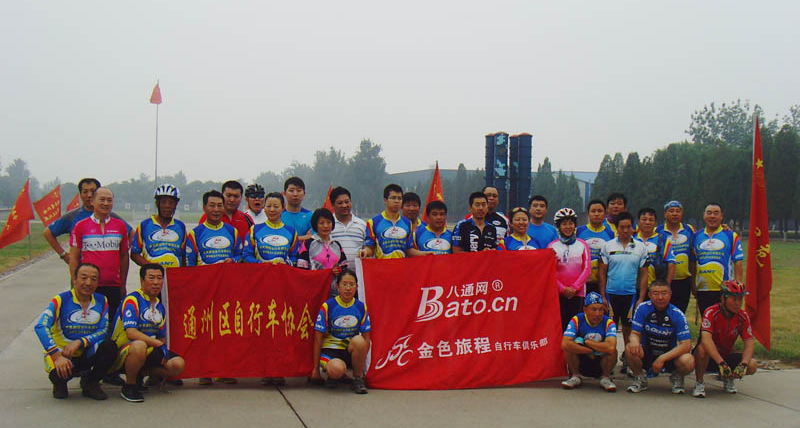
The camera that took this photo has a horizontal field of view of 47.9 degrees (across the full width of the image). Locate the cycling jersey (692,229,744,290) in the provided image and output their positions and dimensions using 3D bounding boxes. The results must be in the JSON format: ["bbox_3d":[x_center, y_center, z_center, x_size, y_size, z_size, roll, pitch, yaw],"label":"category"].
[{"bbox_3d":[3.276,0.475,9.300,0.550,0.670,0.300,1,0,14],"label":"cycling jersey"}]

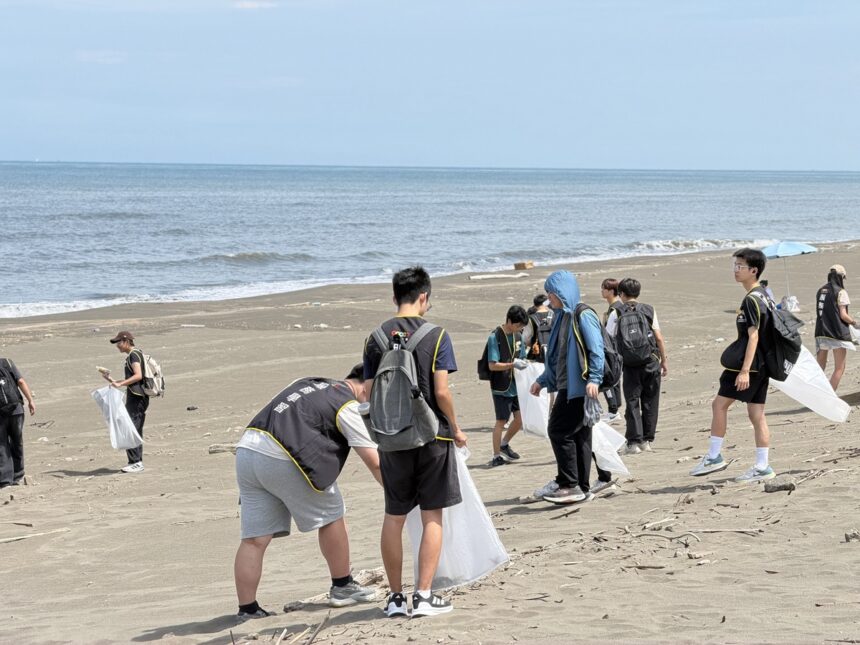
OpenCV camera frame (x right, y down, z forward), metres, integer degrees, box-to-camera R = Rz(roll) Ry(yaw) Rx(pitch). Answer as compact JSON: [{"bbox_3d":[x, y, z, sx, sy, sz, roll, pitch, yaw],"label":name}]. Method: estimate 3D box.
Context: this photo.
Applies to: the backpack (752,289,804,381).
[{"bbox_3d":[2.588,0.097,18.450,0.350,0.630,0.300,0,4,-14],"label":"backpack"}]

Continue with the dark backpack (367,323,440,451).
[{"bbox_3d":[-0.133,0.320,12.430,0.330,0.600,0.270,2,4,24],"label":"dark backpack"}]

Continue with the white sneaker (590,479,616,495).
[{"bbox_3d":[1.320,1.247,18.950,0.280,0.115,0.110,-1,4,-22],"label":"white sneaker"}]

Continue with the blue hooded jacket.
[{"bbox_3d":[1.063,0.091,18.800,0.420,0.950,0.520,-2,4,-35],"label":"blue hooded jacket"}]

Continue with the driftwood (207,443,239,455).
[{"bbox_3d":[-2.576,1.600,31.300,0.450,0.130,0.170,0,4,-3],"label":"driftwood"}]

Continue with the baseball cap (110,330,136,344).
[{"bbox_3d":[-3.589,0.175,29.000,0.270,0.140,0.180,-12,5,-6],"label":"baseball cap"}]

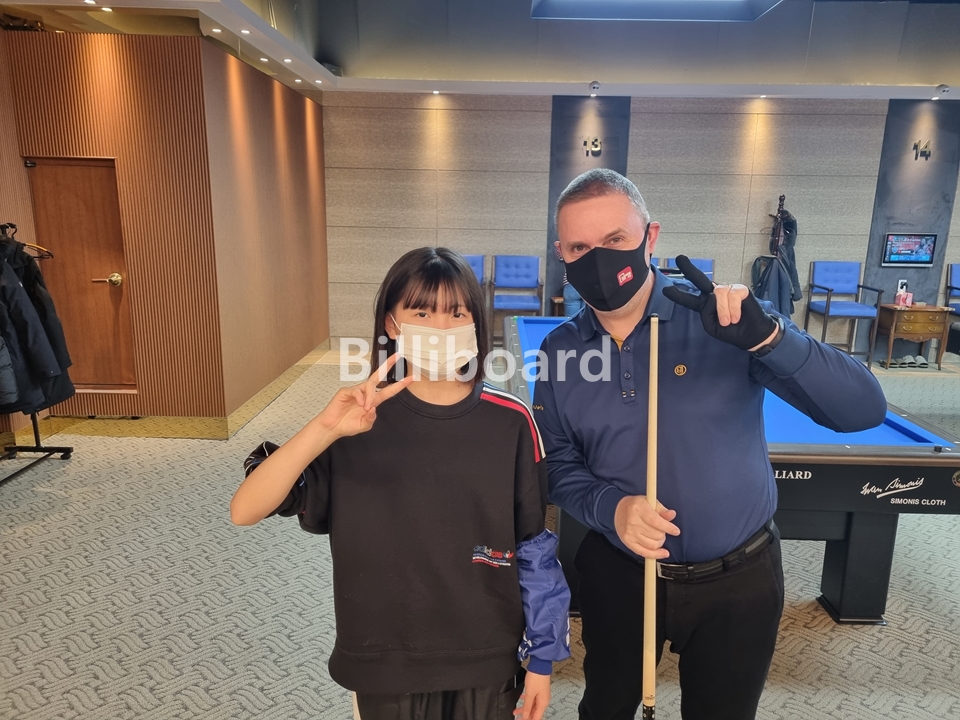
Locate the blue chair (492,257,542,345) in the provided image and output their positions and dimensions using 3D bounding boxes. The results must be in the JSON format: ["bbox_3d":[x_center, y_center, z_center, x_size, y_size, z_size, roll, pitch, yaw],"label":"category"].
[{"bbox_3d":[0.388,-0.546,7.784,0.570,1.100,0.560,1,12,1],"label":"blue chair"}]

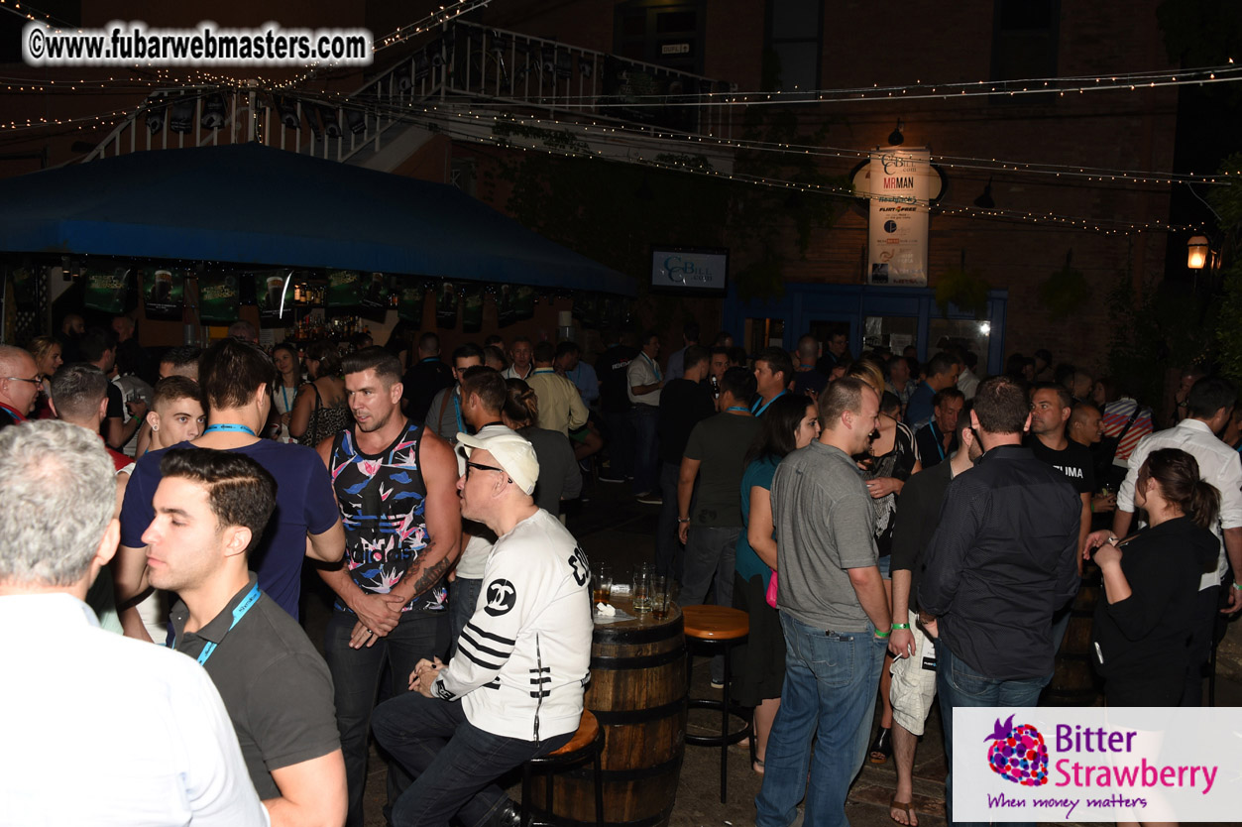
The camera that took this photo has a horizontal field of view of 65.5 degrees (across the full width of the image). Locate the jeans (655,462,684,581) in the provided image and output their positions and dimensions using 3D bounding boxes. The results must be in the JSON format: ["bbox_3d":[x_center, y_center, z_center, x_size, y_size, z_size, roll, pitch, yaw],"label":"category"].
[{"bbox_3d":[0.422,0.822,7.195,0.380,0.950,0.320,5,6,30],"label":"jeans"}]

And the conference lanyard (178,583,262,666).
[{"bbox_3d":[-0.672,0.444,1.580,0.180,0.340,0.170,-1,7,-35],"label":"conference lanyard"}]

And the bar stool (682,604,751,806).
[{"bbox_3d":[0.368,1.241,4.245,0.400,0.720,0.400,2,5,0],"label":"bar stool"}]

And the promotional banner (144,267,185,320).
[{"bbox_3d":[-3.502,-0.923,7.400,0.020,0.420,0.330,7,7,41],"label":"promotional banner"}]

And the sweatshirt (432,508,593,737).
[{"bbox_3d":[-0.327,0.625,2.950,0.460,0.660,0.500,4,6,11],"label":"sweatshirt"}]

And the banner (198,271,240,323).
[{"bbox_3d":[-3.210,-0.921,7.700,0.310,0.440,0.030,0,6,-25],"label":"banner"}]

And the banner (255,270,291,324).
[{"bbox_3d":[-2.775,-0.913,7.700,0.300,0.450,0.030,-1,6,-28],"label":"banner"}]

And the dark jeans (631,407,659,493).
[{"bbox_3d":[0.307,0.422,10.630,0.340,0.980,0.330,4,6,18],"label":"dark jeans"}]

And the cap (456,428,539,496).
[{"bbox_3d":[-0.330,0.116,2.720,0.270,0.135,0.180,36,5,-6],"label":"cap"}]

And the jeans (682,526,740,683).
[{"bbox_3d":[0.483,1.016,5.188,0.400,0.950,0.300,3,5,8],"label":"jeans"}]

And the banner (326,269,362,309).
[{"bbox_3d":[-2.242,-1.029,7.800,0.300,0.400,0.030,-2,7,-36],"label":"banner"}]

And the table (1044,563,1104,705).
[{"bbox_3d":[2.482,1.141,5.337,0.640,0.890,0.640,2,5,0],"label":"table"}]

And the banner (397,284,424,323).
[{"bbox_3d":[-1.850,-0.956,8.500,0.030,0.430,0.300,8,8,44],"label":"banner"}]

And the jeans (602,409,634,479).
[{"bbox_3d":[-0.023,0.322,11.400,0.380,0.900,0.280,-2,7,-40],"label":"jeans"}]

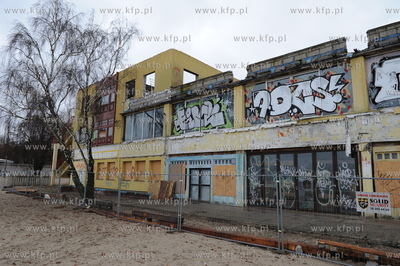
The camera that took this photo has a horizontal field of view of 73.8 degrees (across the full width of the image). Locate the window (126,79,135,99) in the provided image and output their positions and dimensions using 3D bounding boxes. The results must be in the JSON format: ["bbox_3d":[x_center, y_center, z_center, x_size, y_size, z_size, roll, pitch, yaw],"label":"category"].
[{"bbox_3d":[-6.041,-3.713,23.380,1.399,1.733,0.220,-7,-12,40],"label":"window"}]

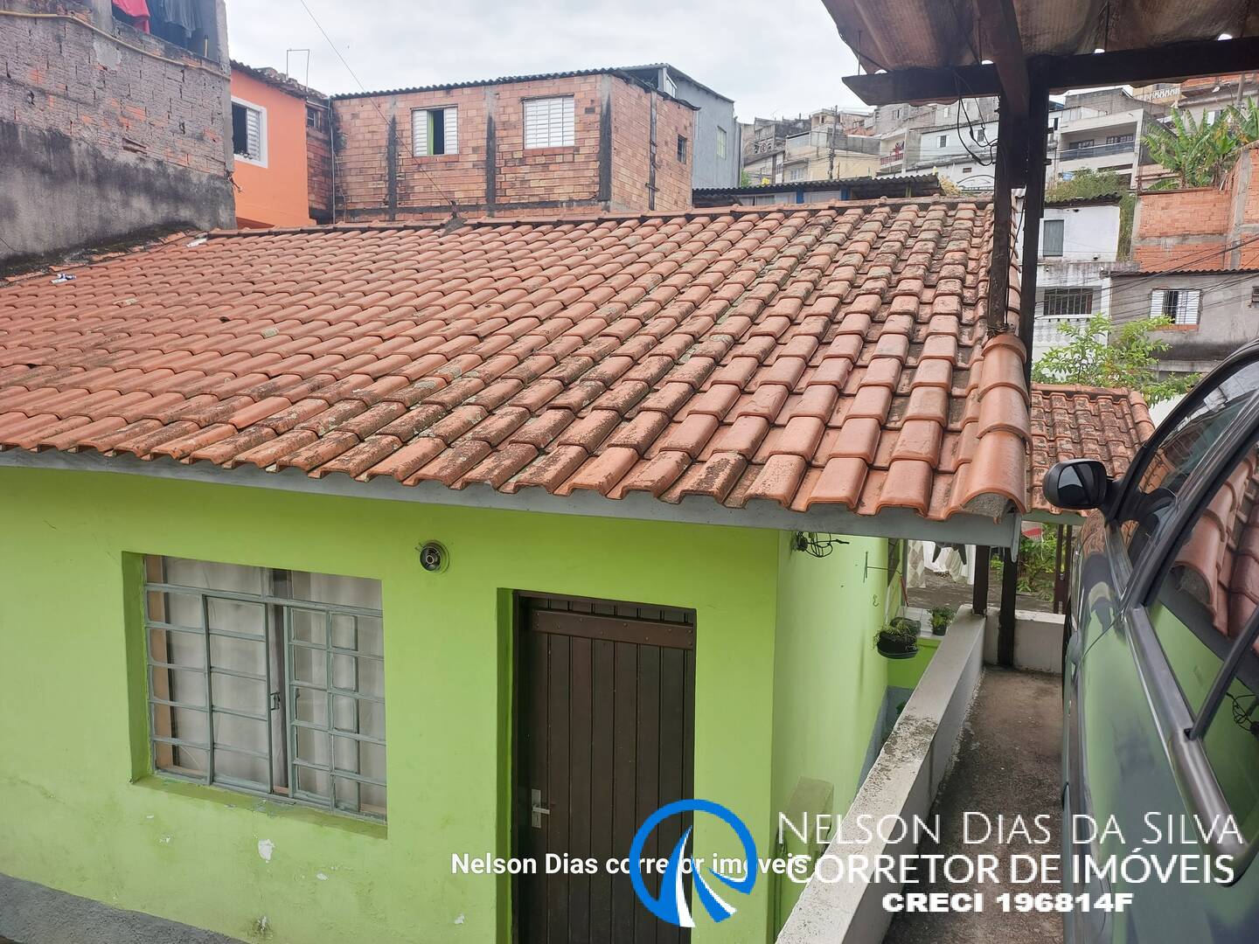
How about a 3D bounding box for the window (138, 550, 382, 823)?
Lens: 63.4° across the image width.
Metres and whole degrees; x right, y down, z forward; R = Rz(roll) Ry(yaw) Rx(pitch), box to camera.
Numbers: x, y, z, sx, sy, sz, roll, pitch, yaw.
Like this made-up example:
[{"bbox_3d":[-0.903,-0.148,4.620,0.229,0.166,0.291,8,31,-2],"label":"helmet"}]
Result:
[{"bbox_3d":[-1.747,1.006,4.943,1.470,1.180,0.090,4,8,21],"label":"window"}]

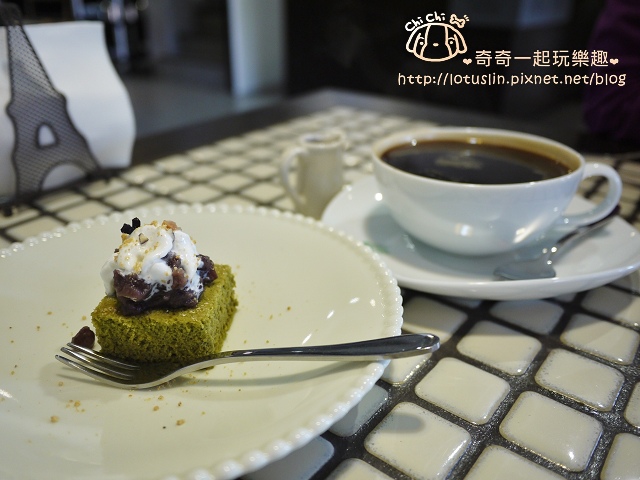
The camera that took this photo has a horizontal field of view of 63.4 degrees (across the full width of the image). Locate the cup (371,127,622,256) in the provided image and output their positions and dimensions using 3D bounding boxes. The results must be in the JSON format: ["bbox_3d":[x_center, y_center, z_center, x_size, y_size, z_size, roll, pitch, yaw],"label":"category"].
[{"bbox_3d":[0.087,-0.019,0.265,0.119,0.051,0.099,4,26,11],"label":"cup"}]

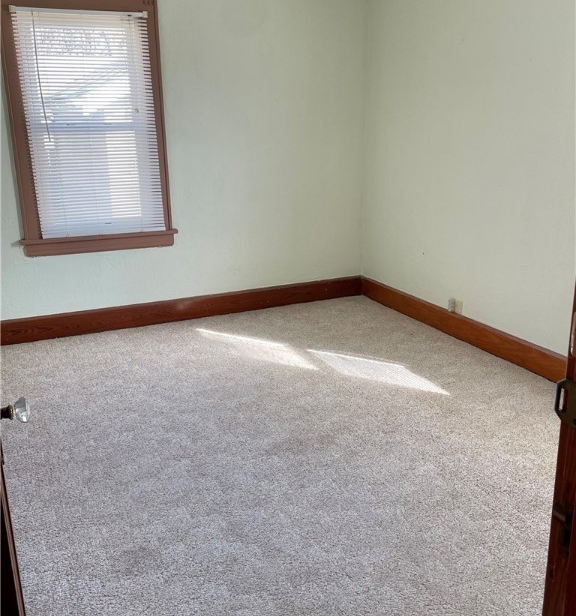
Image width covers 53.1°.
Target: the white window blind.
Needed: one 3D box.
[{"bbox_3d":[-1.179,-1.100,3.532,0.764,1.316,0.040,-8,18,-23],"label":"white window blind"}]

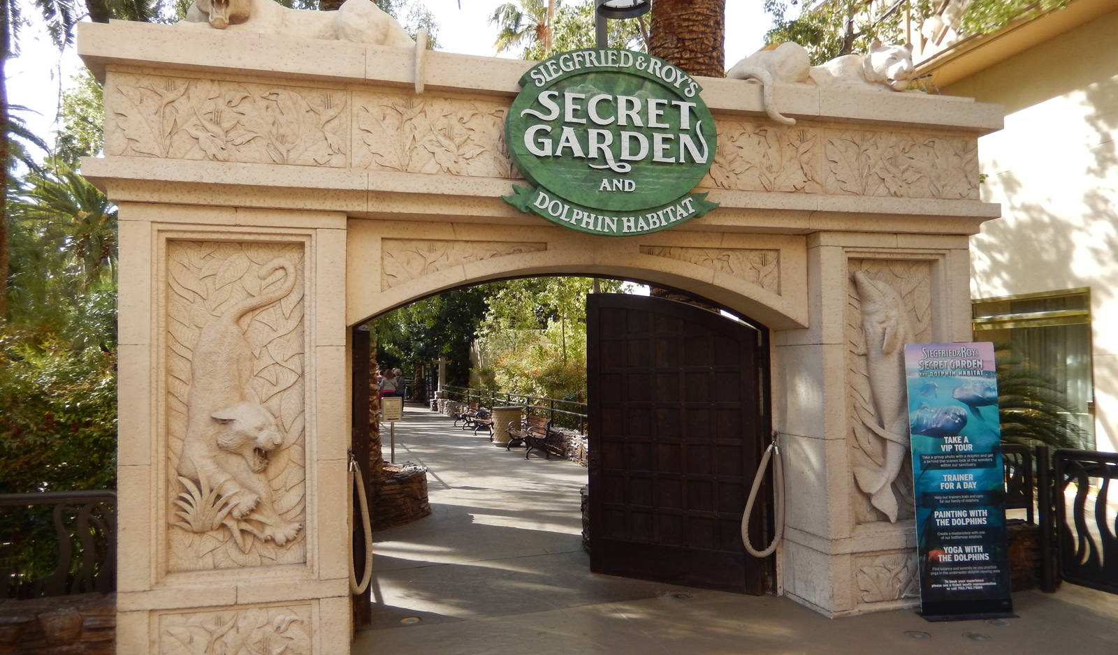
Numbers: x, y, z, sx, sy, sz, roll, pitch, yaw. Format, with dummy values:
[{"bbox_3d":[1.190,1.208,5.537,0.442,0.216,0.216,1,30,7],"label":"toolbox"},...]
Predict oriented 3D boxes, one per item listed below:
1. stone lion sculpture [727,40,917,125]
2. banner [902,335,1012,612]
[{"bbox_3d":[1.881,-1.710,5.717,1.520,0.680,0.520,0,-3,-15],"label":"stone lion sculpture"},{"bbox_3d":[2.798,1.023,5.588,0.630,1.860,0.200,-1,-3,-3],"label":"banner"}]

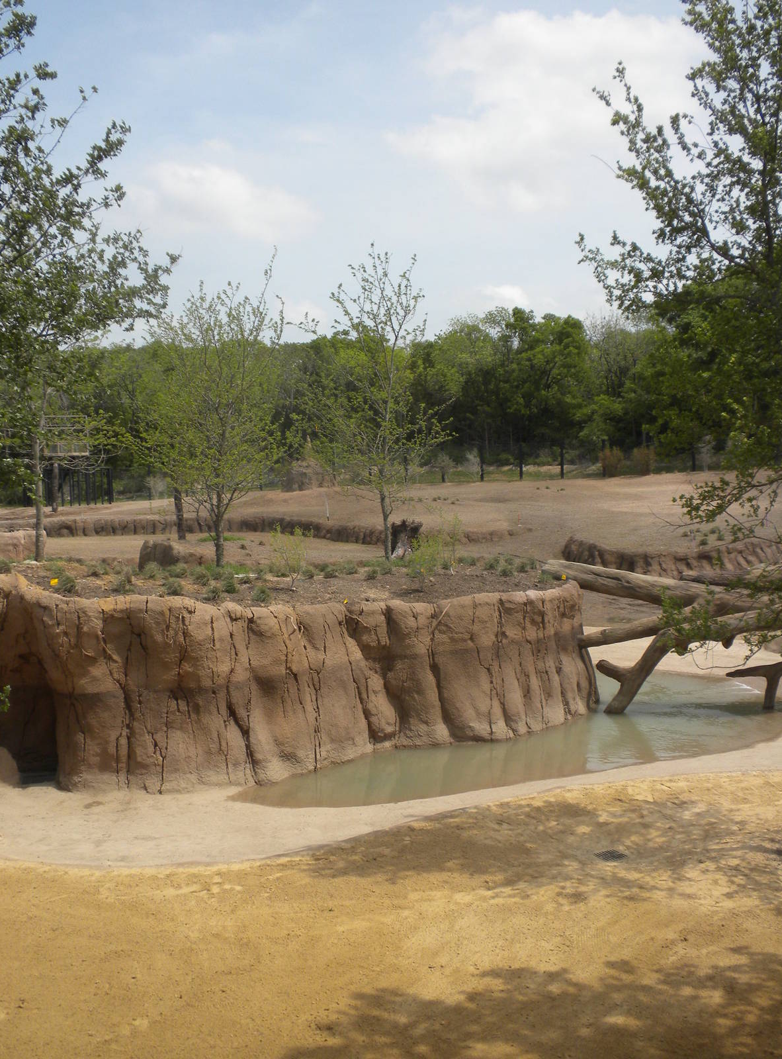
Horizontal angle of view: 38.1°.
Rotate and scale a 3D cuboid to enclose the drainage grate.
[{"bbox_3d":[2.851,4.234,14.664,0.315,0.030,0.315,-4,5,-29],"label":"drainage grate"}]

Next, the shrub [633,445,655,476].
[{"bbox_3d":[20.129,-5.493,90.000,1.800,2.400,1.750,-1,4,0],"label":"shrub"}]

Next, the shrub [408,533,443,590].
[{"bbox_3d":[0.657,0.610,21.400,0.670,1.100,0.650,-1,4,0],"label":"shrub"}]

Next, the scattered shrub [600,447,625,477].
[{"bbox_3d":[17.596,-5.361,90.000,1.950,2.400,1.850,-1,4,0],"label":"scattered shrub"}]

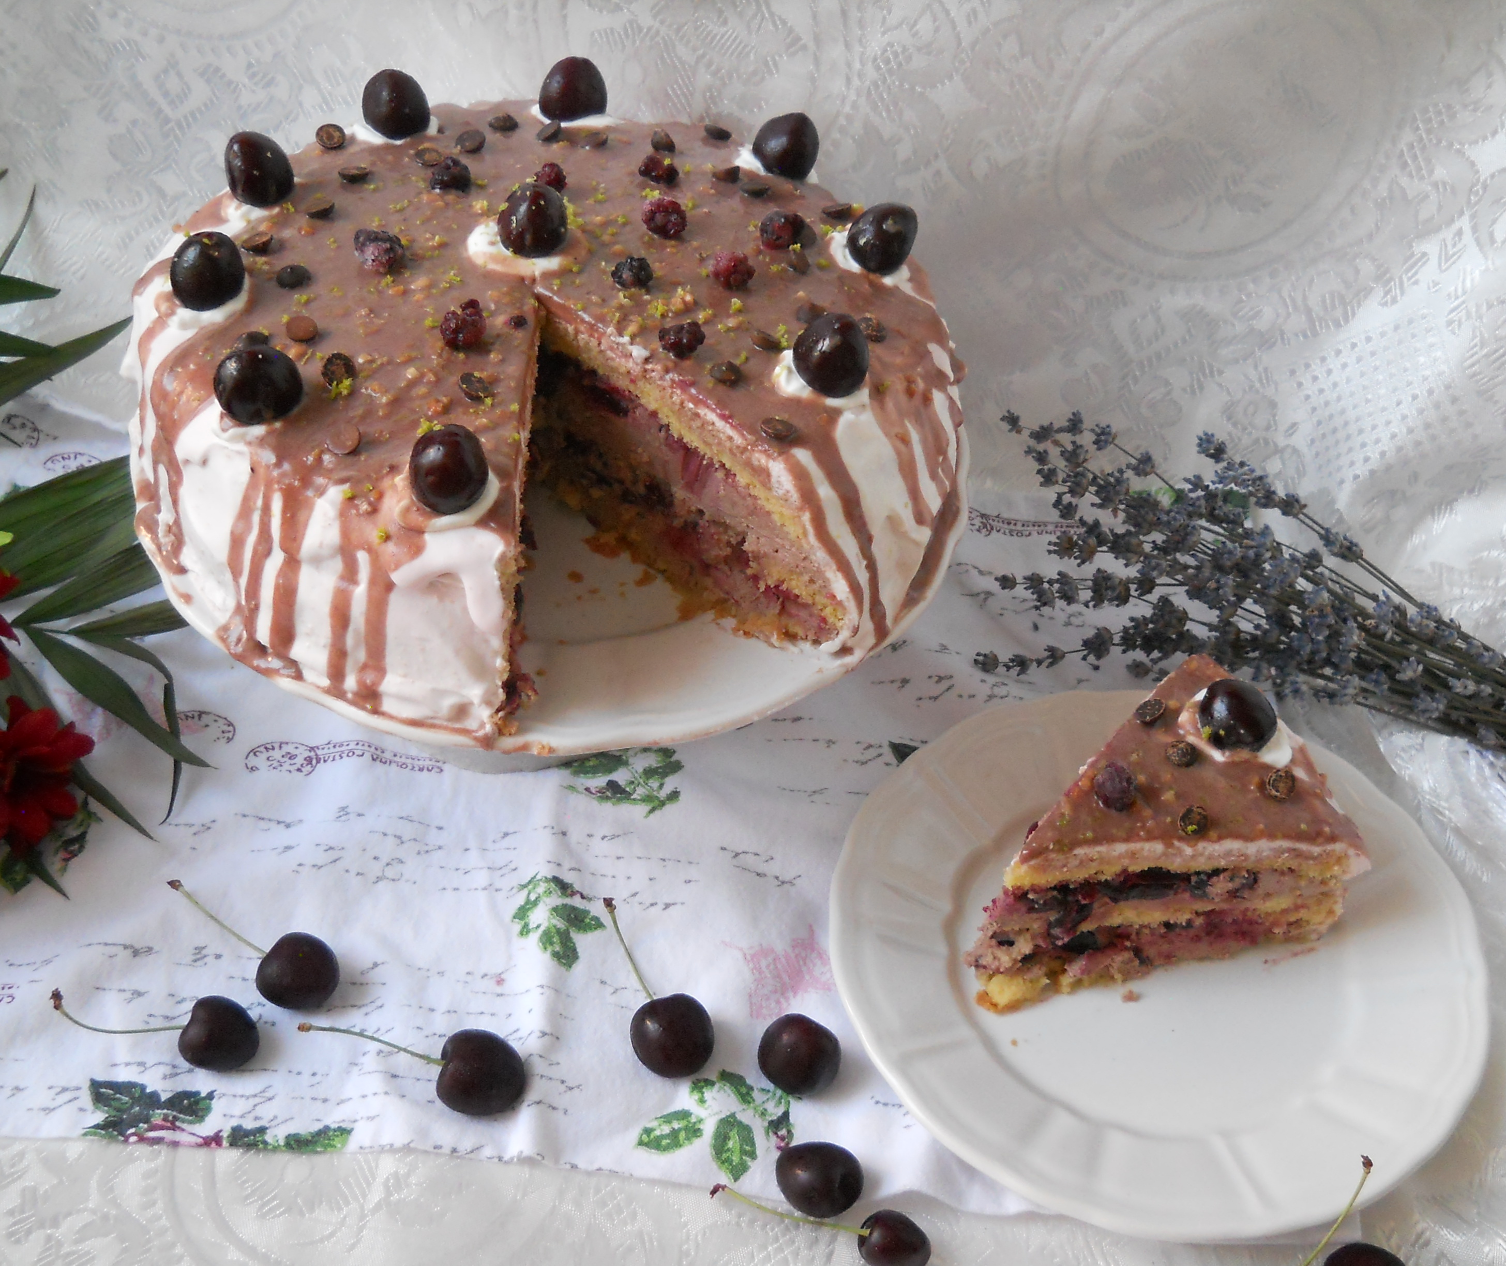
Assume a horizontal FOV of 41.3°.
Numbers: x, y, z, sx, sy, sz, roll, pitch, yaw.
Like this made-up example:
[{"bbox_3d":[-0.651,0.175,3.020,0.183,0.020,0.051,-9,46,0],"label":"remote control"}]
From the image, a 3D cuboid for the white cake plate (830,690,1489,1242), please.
[{"bbox_3d":[0.126,0.099,0.631,0.202,0.022,0.202,-1,48,1],"label":"white cake plate"}]

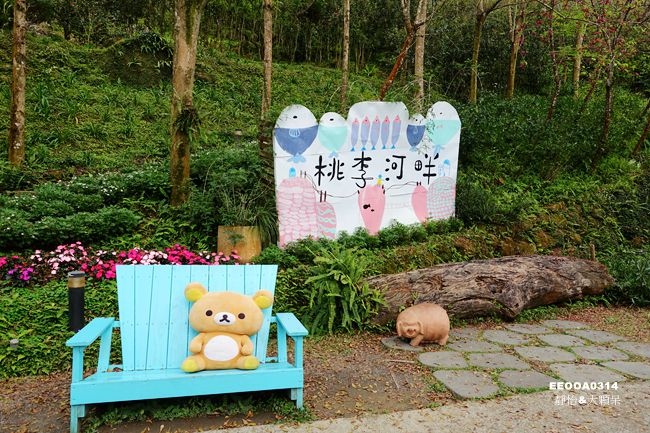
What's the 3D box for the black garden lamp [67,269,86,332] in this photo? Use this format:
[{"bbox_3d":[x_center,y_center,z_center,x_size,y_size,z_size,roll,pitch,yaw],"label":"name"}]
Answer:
[{"bbox_3d":[-2.605,0.935,4.550,0.170,0.720,0.170,0,0,0],"label":"black garden lamp"}]

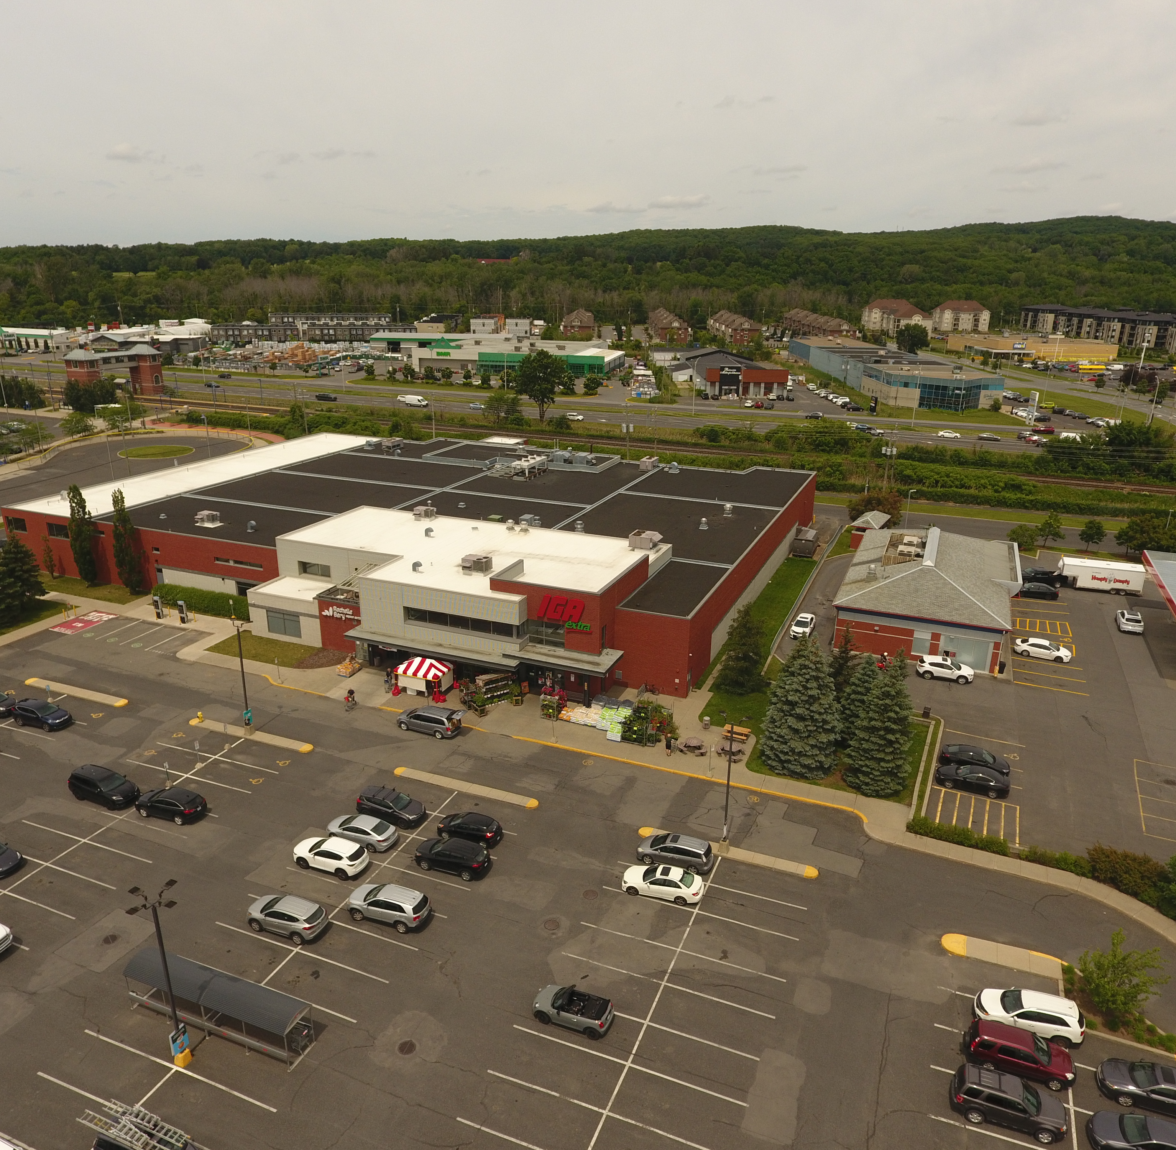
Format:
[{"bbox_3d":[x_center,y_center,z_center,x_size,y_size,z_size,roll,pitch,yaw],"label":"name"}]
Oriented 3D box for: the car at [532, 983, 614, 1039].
[{"bbox_3d":[-0.574,19.987,40.991,3.840,1.400,1.730,8,20,20],"label":"car"}]

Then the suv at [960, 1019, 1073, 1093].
[{"bbox_3d":[19.079,21.006,39.072,4.580,1.690,1.785,8,20,20],"label":"suv"}]

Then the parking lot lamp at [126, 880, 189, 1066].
[{"bbox_3d":[-17.842,17.371,37.788,2.450,8.950,2.400,8,21,20],"label":"parking lot lamp"}]

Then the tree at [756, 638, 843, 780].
[{"bbox_3d":[15.267,8.912,62.718,5.900,9.800,5.900,6,19,14],"label":"tree"}]

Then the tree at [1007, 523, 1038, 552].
[{"bbox_3d":[54.502,-4.822,110.806,3.400,3.500,3.400,7,20,22],"label":"tree"}]

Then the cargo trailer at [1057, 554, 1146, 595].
[{"bbox_3d":[56.462,0.150,97.891,8.150,2.950,2.500,6,20,17],"label":"cargo trailer"}]

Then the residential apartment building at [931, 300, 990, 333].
[{"bbox_3d":[234.123,-162.114,555.083,31.000,18.600,17.000,1,19,5],"label":"residential apartment building"}]

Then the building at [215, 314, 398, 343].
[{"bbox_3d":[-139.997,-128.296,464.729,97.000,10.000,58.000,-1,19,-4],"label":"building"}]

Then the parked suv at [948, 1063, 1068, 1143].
[{"bbox_3d":[17.194,21.323,35.993,4.430,1.740,1.820,6,20,19],"label":"parked suv"}]

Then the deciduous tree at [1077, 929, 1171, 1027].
[{"bbox_3d":[25.048,18.765,41.484,4.000,4.500,4.000,0,20,0],"label":"deciduous tree"}]

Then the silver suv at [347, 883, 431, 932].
[{"bbox_3d":[-10.761,17.772,47.943,4.685,1.700,1.885,8,20,20],"label":"silver suv"}]

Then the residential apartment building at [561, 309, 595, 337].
[{"bbox_3d":[-4.387,-141.764,503.096,18.000,13.000,36.000,0,19,0],"label":"residential apartment building"}]

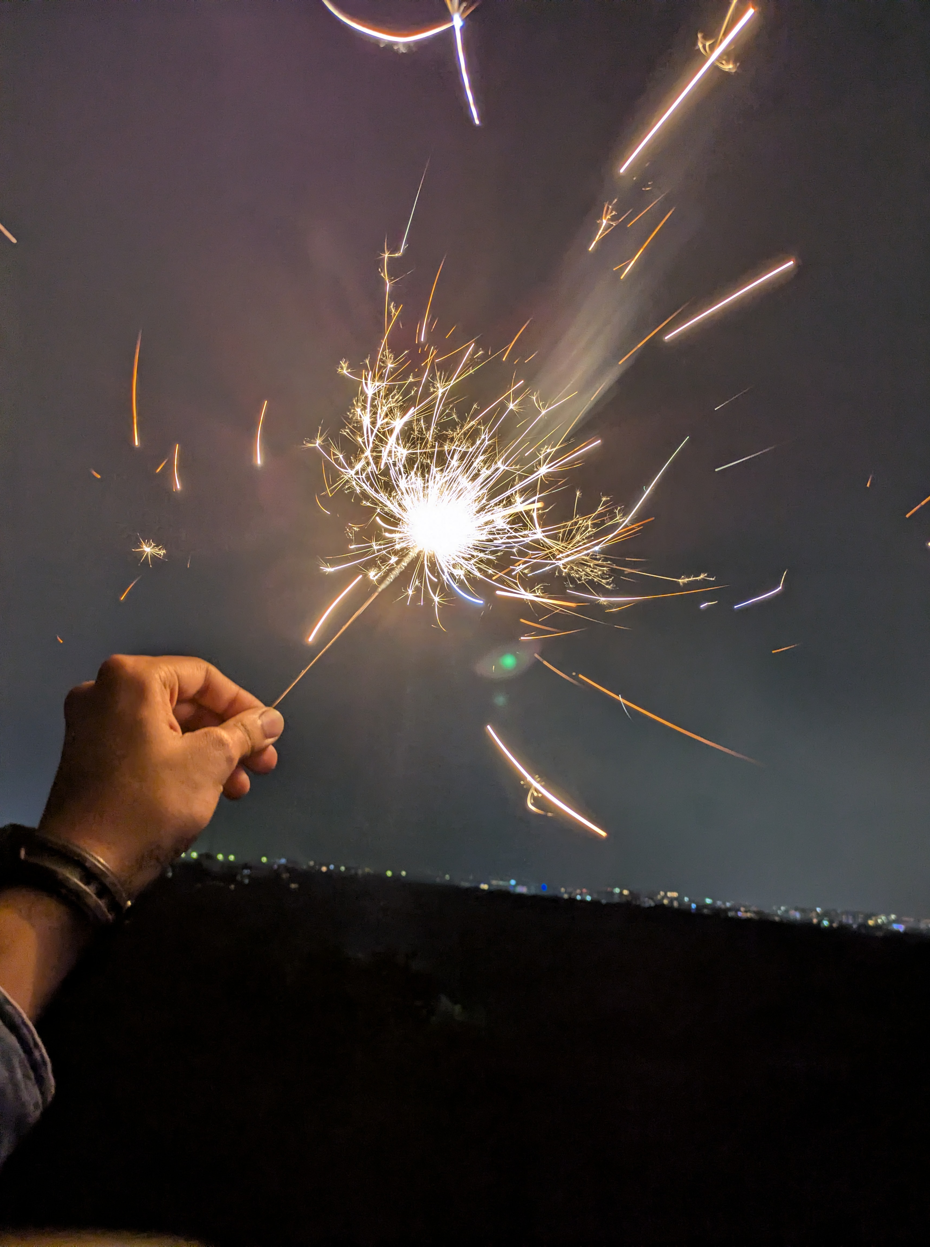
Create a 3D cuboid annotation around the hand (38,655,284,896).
[{"bbox_3d":[-0.157,0.078,0.470,0.090,0.120,0.100,-5,-22,39],"label":"hand"}]

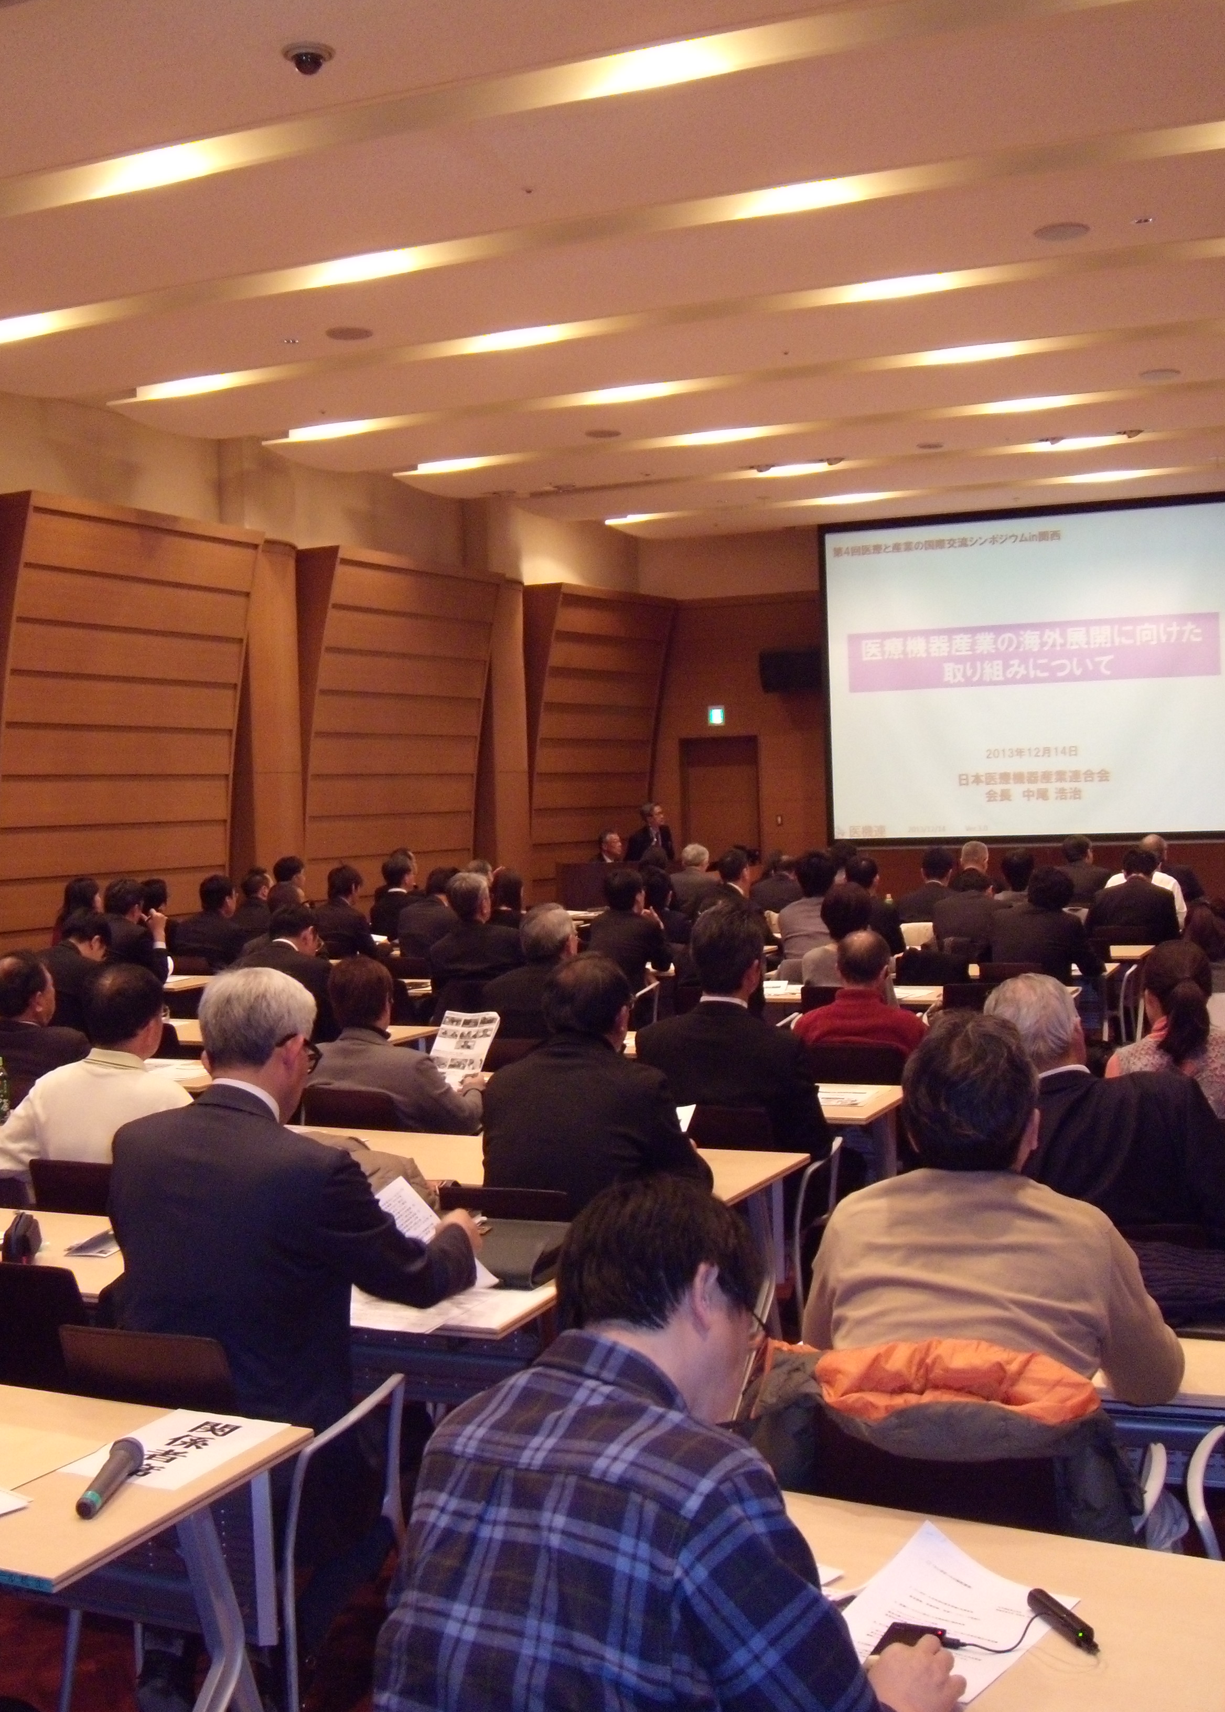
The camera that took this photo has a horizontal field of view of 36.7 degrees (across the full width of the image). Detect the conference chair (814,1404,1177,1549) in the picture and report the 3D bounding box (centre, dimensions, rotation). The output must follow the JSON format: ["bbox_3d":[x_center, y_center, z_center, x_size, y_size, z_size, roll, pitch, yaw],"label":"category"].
[{"bbox_3d":[0.576,1.159,2.905,0.560,0.840,0.560,-1,2,14],"label":"conference chair"}]

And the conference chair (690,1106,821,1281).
[{"bbox_3d":[0.322,1.079,5.291,0.560,0.840,0.560,0,2,23],"label":"conference chair"}]

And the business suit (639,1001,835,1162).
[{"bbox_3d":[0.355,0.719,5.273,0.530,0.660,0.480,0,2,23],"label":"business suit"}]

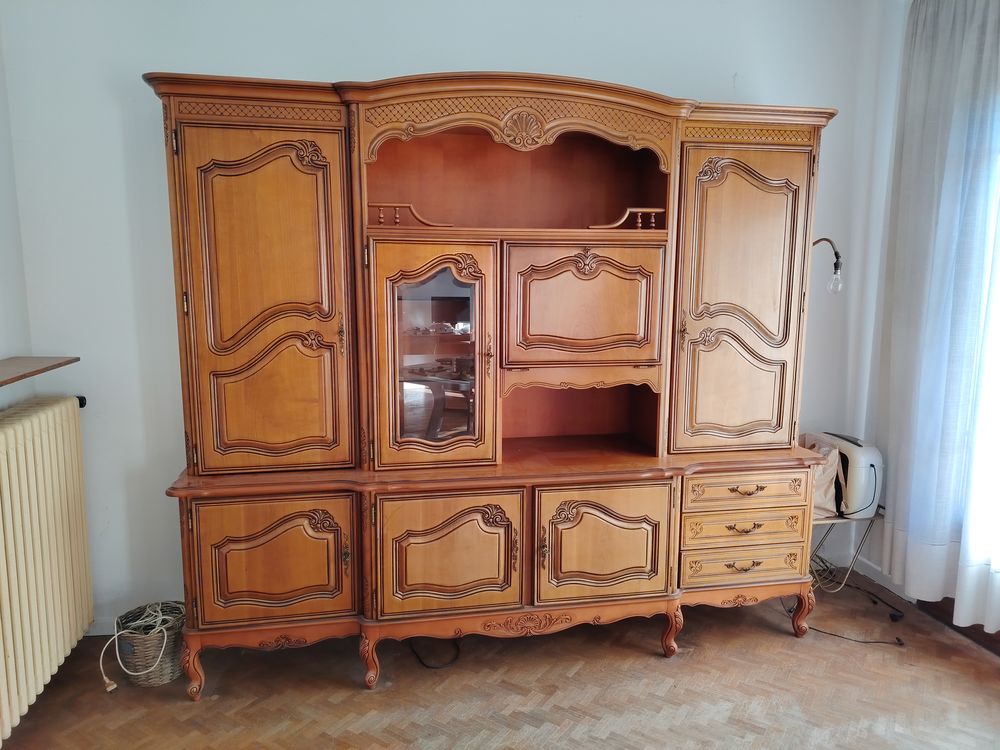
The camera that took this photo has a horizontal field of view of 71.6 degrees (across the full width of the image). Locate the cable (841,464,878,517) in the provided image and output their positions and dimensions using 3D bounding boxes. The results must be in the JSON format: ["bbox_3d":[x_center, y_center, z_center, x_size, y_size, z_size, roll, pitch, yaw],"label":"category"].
[{"bbox_3d":[1.718,0.551,3.324,0.173,0.241,0.070,-1,8,-11],"label":"cable"}]

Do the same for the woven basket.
[{"bbox_3d":[-1.355,1.040,2.686,0.251,0.220,0.251,-1,9,-11],"label":"woven basket"}]

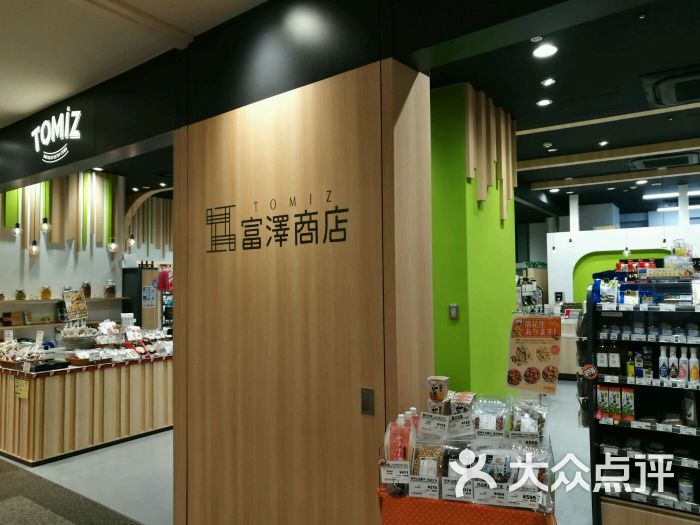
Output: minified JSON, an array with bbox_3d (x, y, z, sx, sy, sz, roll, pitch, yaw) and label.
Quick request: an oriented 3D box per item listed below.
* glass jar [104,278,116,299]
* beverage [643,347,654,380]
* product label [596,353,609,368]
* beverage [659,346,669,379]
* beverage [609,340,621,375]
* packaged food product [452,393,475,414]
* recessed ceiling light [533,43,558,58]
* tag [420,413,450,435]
[{"bbox_3d":[-3.027,0.329,6.900,0.135,0.250,0.135,-1,-3,0],"label":"glass jar"},{"bbox_3d":[1.642,0.553,3.003,0.052,0.187,0.052,-3,-3,37],"label":"beverage"},{"bbox_3d":[1.494,0.577,3.223,0.063,0.082,0.012,-3,-3,38],"label":"product label"},{"bbox_3d":[1.699,0.548,2.954,0.050,0.187,0.050,-3,-3,37],"label":"beverage"},{"bbox_3d":[1.561,0.573,3.213,0.066,0.215,0.066,-3,-3,38],"label":"beverage"},{"bbox_3d":[0.439,0.572,2.130,0.078,0.088,0.078,-2,5,22],"label":"packaged food product"},{"bbox_3d":[1.318,-1.435,3.681,0.160,0.040,0.160,-3,-3,38],"label":"recessed ceiling light"},{"bbox_3d":[0.319,0.609,2.060,0.103,0.078,0.006,5,-16,20],"label":"tag"}]

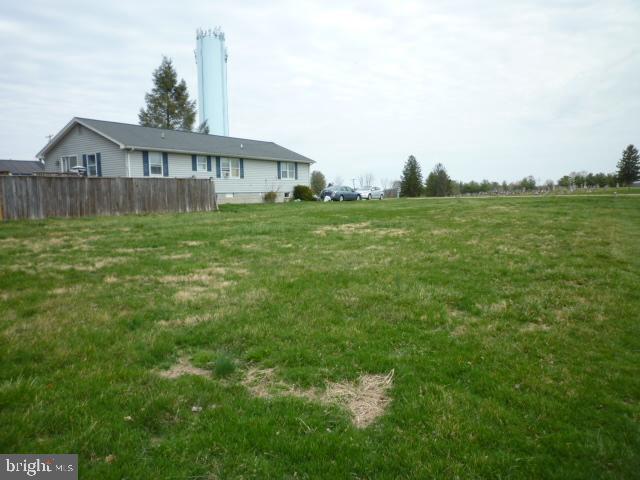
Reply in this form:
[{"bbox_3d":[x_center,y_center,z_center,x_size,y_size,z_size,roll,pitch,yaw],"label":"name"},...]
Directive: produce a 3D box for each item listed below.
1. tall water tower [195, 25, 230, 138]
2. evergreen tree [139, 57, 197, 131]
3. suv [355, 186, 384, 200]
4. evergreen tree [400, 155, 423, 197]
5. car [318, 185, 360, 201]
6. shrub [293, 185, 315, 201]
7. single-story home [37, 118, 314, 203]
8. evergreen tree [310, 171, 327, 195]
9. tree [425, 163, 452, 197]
[{"bbox_3d":[-32.721,-38.621,142.665,9.600,50.565,9.600,-1,6,0],"label":"tall water tower"},{"bbox_3d":[-17.165,-12.557,52.858,6.700,16.268,6.700,-1,6,0],"label":"evergreen tree"},{"bbox_3d":[6.394,-5.993,59.200,1.850,1.680,4.600,4,8,41],"label":"suv"},{"bbox_3d":[15.423,-10.676,78.000,3.600,7.020,3.600,-1,6,0],"label":"evergreen tree"},{"bbox_3d":[2.234,-4.745,47.500,1.830,1.450,4.750,4,8,39],"label":"car"},{"bbox_3d":[-1.383,-4.105,40.600,1.800,1.370,1.800,-1,6,0],"label":"shrub"},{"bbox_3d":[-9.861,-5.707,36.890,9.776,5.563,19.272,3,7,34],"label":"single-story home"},{"bbox_3d":[-0.142,-5.881,50.000,1.650,3.137,1.650,-1,6,0],"label":"evergreen tree"},{"bbox_3d":[20.423,-10.288,80.000,4.400,5.850,4.400,-1,6,0],"label":"tree"}]

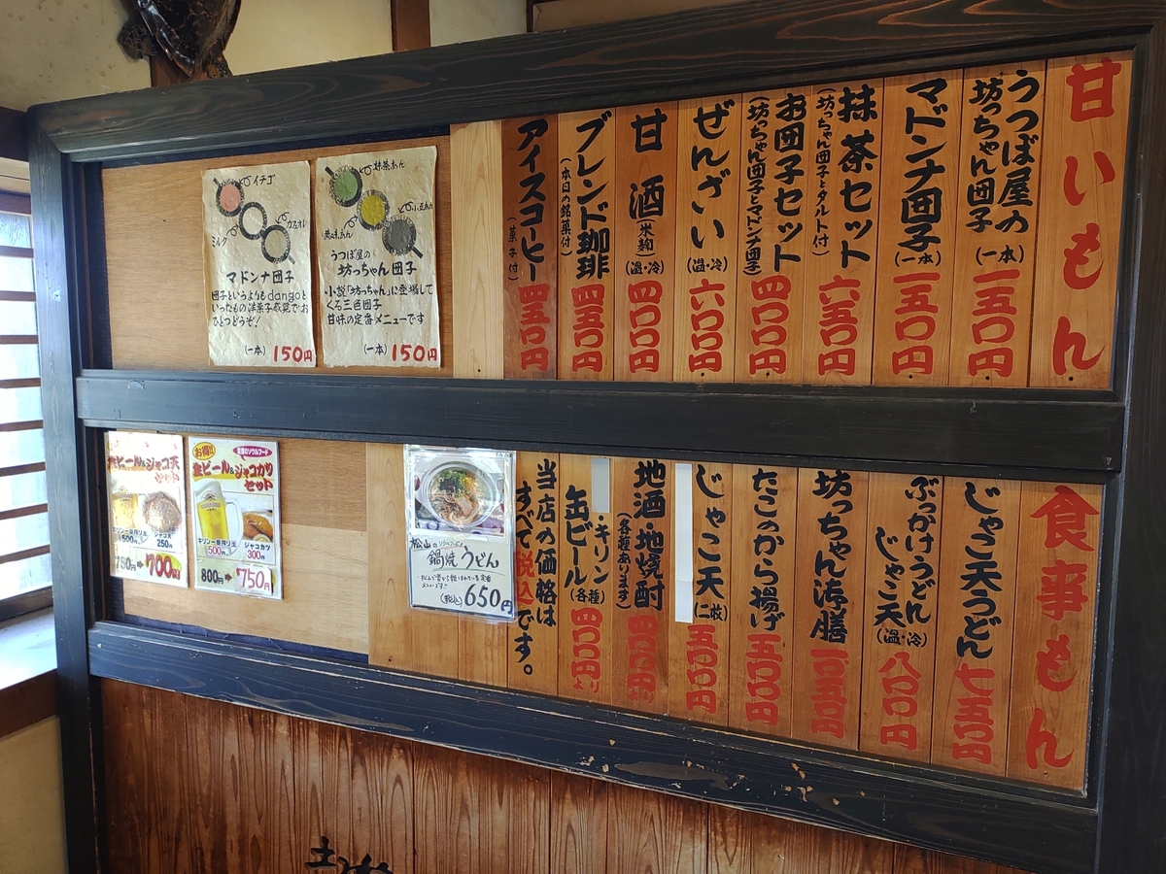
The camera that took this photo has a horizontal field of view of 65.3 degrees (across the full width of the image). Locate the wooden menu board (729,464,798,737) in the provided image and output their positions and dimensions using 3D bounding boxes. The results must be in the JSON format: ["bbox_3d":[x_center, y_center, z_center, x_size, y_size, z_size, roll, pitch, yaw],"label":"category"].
[{"bbox_3d":[0.264,0.239,1.335,0.096,0.398,0.015,3,6,24],"label":"wooden menu board"}]

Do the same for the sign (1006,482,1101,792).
[{"bbox_3d":[0.612,0.256,1.182,0.093,0.398,0.015,3,6,24],"label":"sign"}]

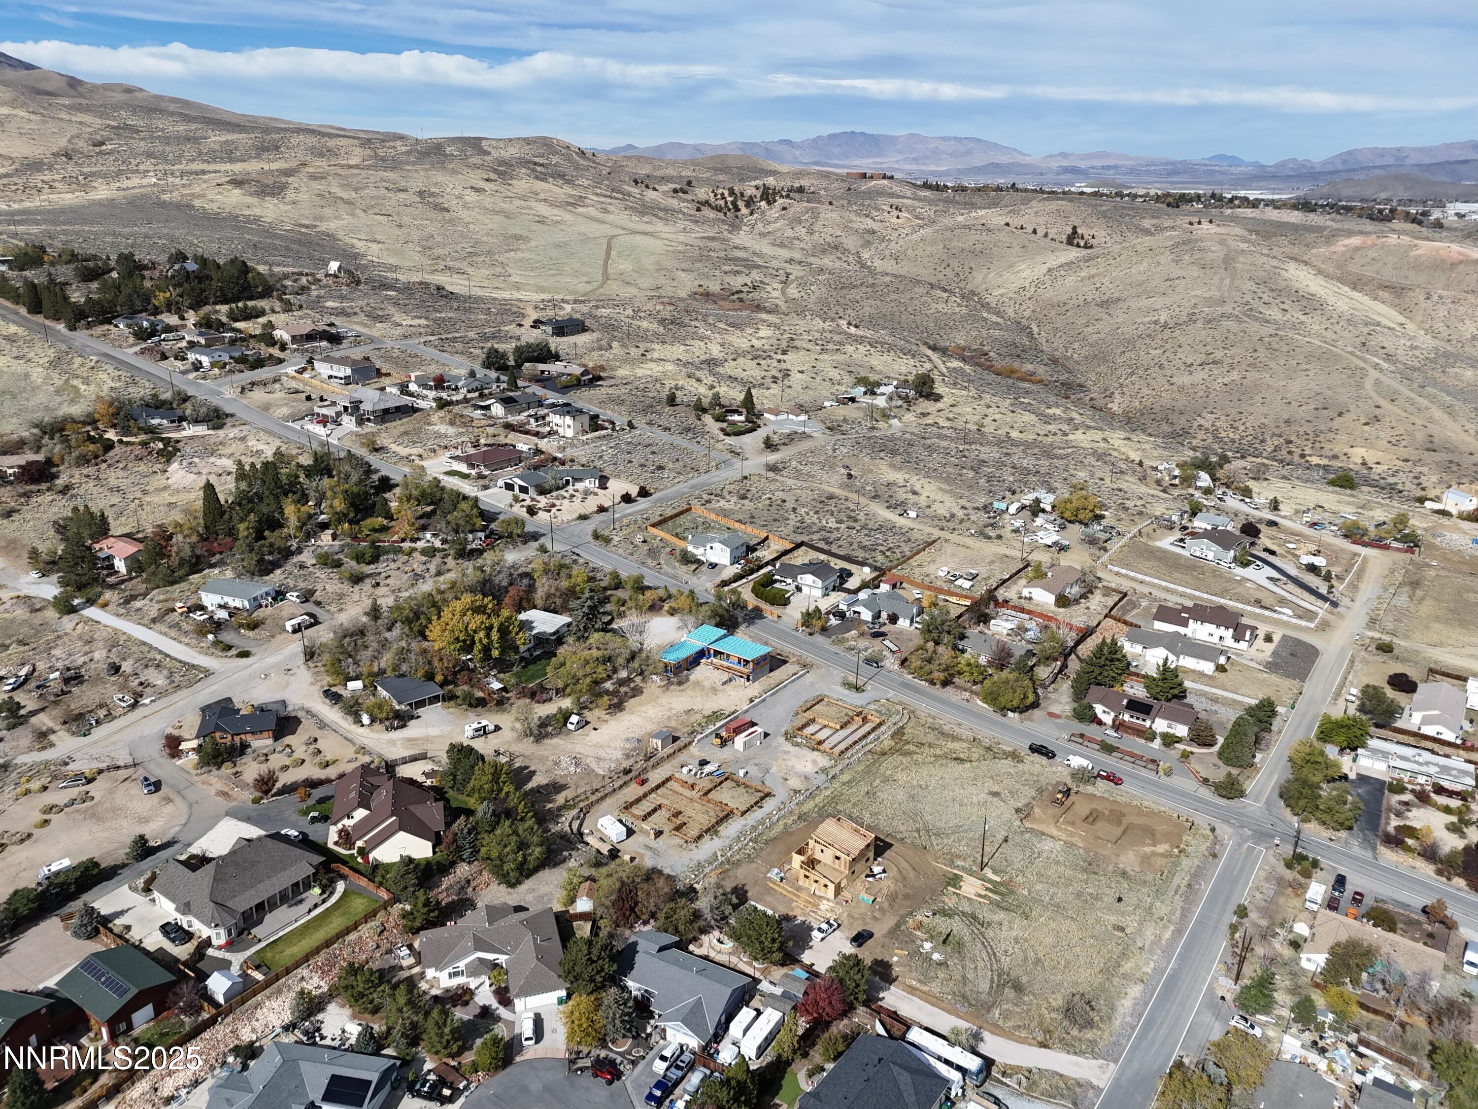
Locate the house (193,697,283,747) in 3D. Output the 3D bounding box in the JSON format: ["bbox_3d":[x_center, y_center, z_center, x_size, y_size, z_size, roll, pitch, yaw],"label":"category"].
[{"bbox_3d":[-105.020,34.880,215.000,15.300,5.000,12.700,-4,22,-11],"label":"house"}]

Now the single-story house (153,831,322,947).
[{"bbox_3d":[-82.520,51.750,168.550,23.010,6.260,20.790,13,24,31],"label":"single-story house"}]

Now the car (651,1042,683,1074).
[{"bbox_3d":[-9.990,70.250,143.000,1.880,1.650,4.750,9,23,21],"label":"car"}]

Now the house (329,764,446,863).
[{"bbox_3d":[-57.270,41.430,166.700,17.650,6.380,22.850,-6,22,-15],"label":"house"}]

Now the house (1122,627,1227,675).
[{"bbox_3d":[116.250,24.980,272.710,24.910,4.880,13.320,13,24,31],"label":"house"}]

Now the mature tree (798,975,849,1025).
[{"bbox_3d":[12.120,63.760,146.400,7.200,6.300,7.000,2,21,6],"label":"mature tree"}]

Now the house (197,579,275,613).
[{"bbox_3d":[-112.700,9.090,230.580,14.200,5.000,8.000,8,23,20],"label":"house"}]

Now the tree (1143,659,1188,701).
[{"bbox_3d":[104.622,30.200,250.342,9.940,10.280,9.940,8,21,23],"label":"tree"}]

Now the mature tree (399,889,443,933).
[{"bbox_3d":[-55.082,61.792,177.764,7.000,7.400,7.000,0,21,0],"label":"mature tree"}]

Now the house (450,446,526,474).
[{"bbox_3d":[-85.710,-33.300,347.570,16.400,5.200,18.000,12,24,29],"label":"house"}]

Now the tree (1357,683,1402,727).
[{"bbox_3d":[159.180,37.030,254.780,9.600,8.900,9.600,14,25,33],"label":"tree"}]

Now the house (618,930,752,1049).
[{"bbox_3d":[-9.390,64.045,152.735,20.000,5.400,16.700,10,22,27],"label":"house"}]

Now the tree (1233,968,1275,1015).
[{"bbox_3d":[79.923,67.317,158.684,5.700,7.040,5.700,11,23,30],"label":"tree"}]

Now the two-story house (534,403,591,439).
[{"bbox_3d":[-60.356,-46.716,355.481,16.000,8.100,7.200,15,25,37],"label":"two-story house"}]

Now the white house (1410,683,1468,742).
[{"bbox_3d":[161.960,36.050,237.000,9.600,4.400,20.500,15,25,32],"label":"white house"}]

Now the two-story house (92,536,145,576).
[{"bbox_3d":[-170.994,-0.444,285.174,18.090,6.630,8.130,14,25,33],"label":"two-story house"}]

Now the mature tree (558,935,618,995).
[{"bbox_3d":[-22.440,60.860,151.570,8.800,9.200,8.800,0,21,0],"label":"mature tree"}]

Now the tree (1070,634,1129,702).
[{"bbox_3d":[89.500,27.910,253.150,13.300,15.200,13.300,0,21,0],"label":"tree"}]

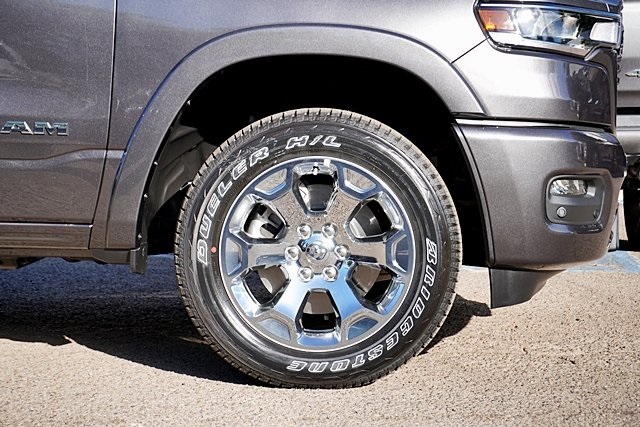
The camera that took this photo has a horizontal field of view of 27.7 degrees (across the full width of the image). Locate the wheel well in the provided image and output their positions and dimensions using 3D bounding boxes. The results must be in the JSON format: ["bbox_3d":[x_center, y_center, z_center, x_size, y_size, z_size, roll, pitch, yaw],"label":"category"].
[{"bbox_3d":[-0.004,-0.159,3.750,0.920,0.575,0.400,1,4,2],"label":"wheel well"}]

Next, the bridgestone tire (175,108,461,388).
[{"bbox_3d":[-0.004,0.091,3.699,0.810,0.790,0.280,1,4,2],"label":"bridgestone tire"}]

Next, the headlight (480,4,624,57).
[{"bbox_3d":[0.664,-0.518,3.717,0.471,0.141,0.380,1,4,2],"label":"headlight"}]

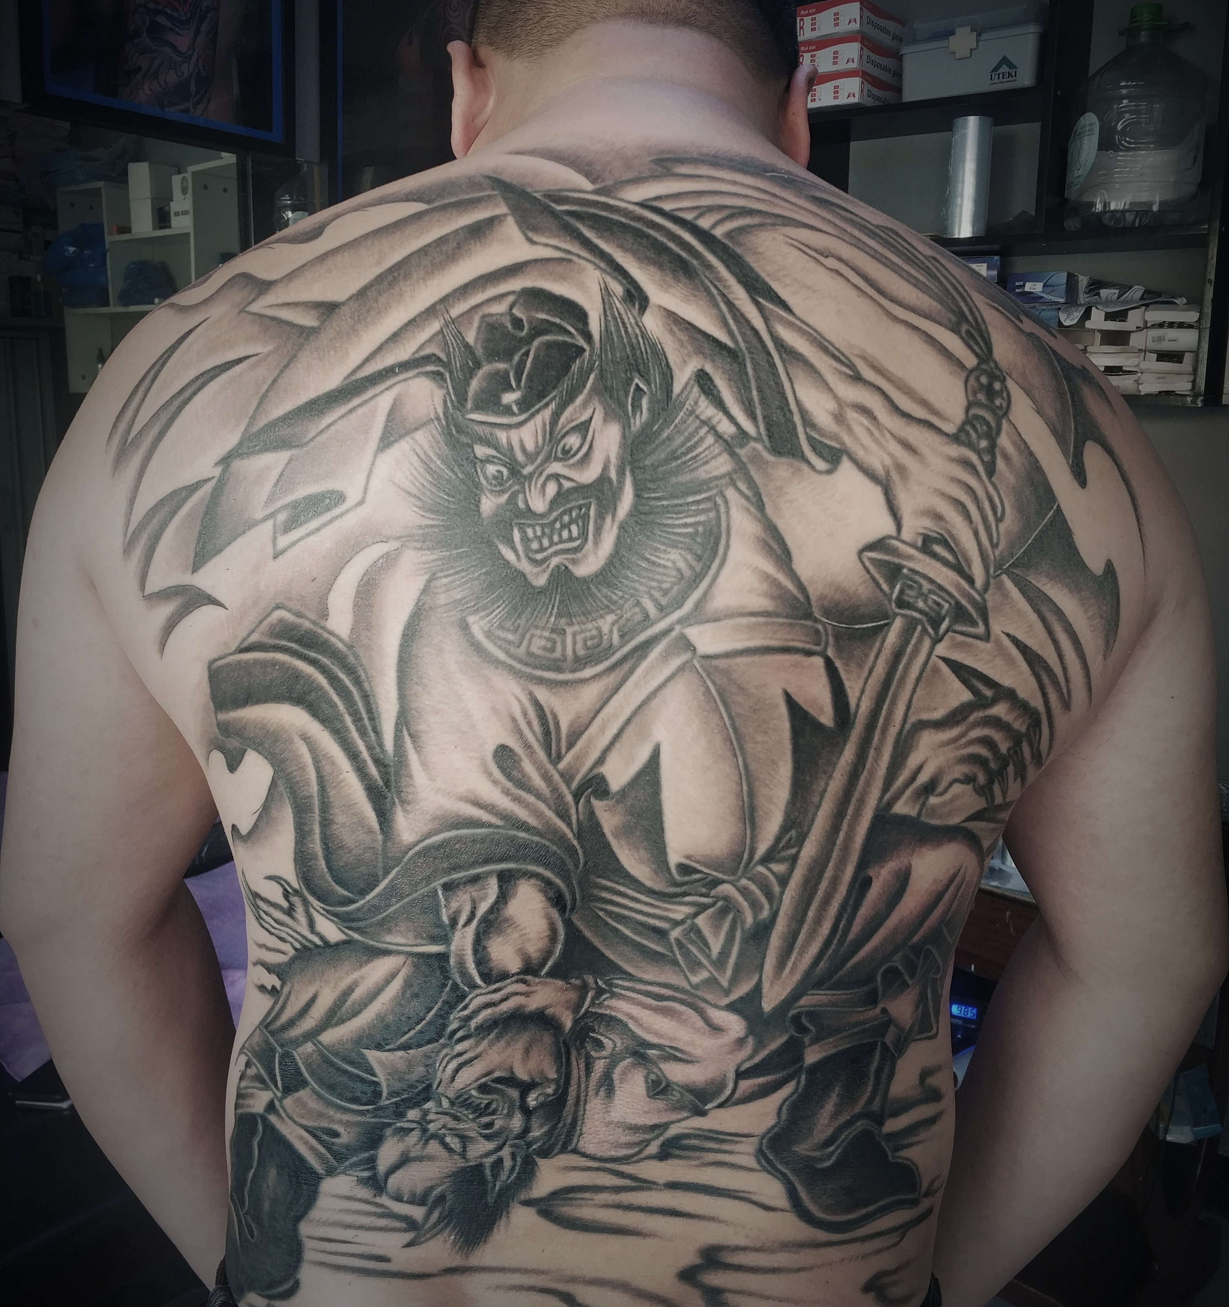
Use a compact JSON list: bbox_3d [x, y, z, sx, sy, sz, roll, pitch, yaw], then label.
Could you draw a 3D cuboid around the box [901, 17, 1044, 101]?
[{"bbox_3d":[0.611,-0.979,2.127,0.230,0.125,0.160,7,11,31],"label":"box"}]

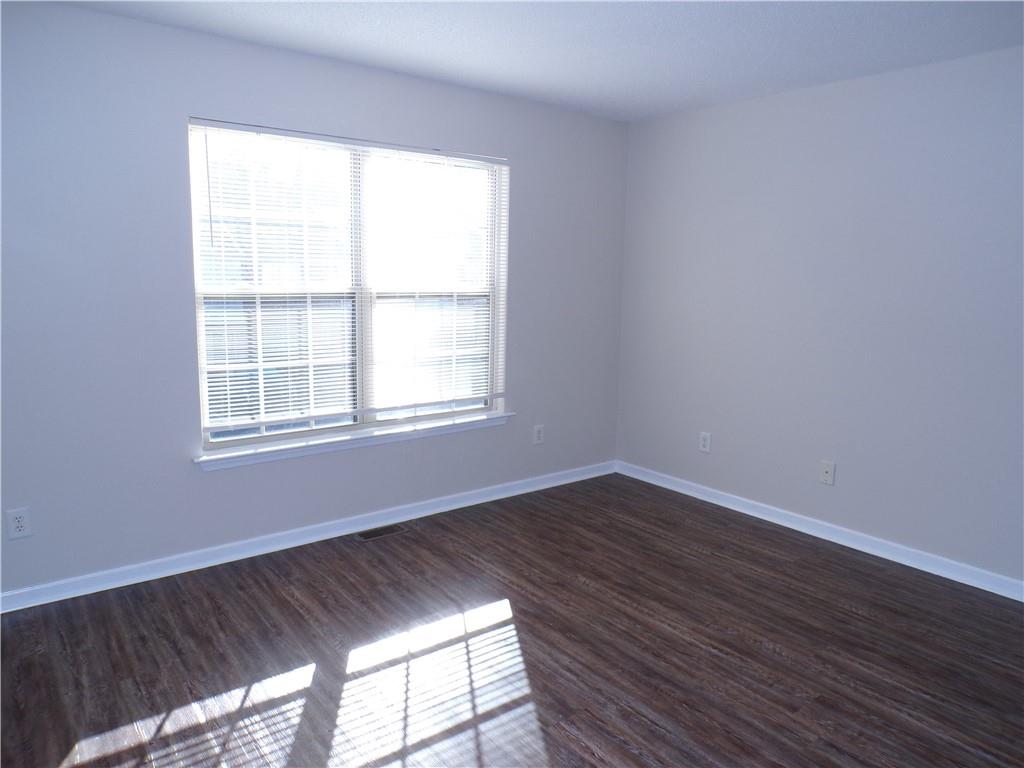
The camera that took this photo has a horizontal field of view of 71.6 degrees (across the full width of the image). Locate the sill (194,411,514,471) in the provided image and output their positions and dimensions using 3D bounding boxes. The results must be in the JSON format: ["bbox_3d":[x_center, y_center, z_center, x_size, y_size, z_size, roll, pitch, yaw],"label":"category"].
[{"bbox_3d":[-0.757,0.291,3.935,1.920,0.076,0.115,-6,12,-38],"label":"sill"}]

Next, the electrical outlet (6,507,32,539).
[{"bbox_3d":[-2.029,0.577,2.925,0.074,0.119,0.010,-6,12,-38],"label":"electrical outlet"}]

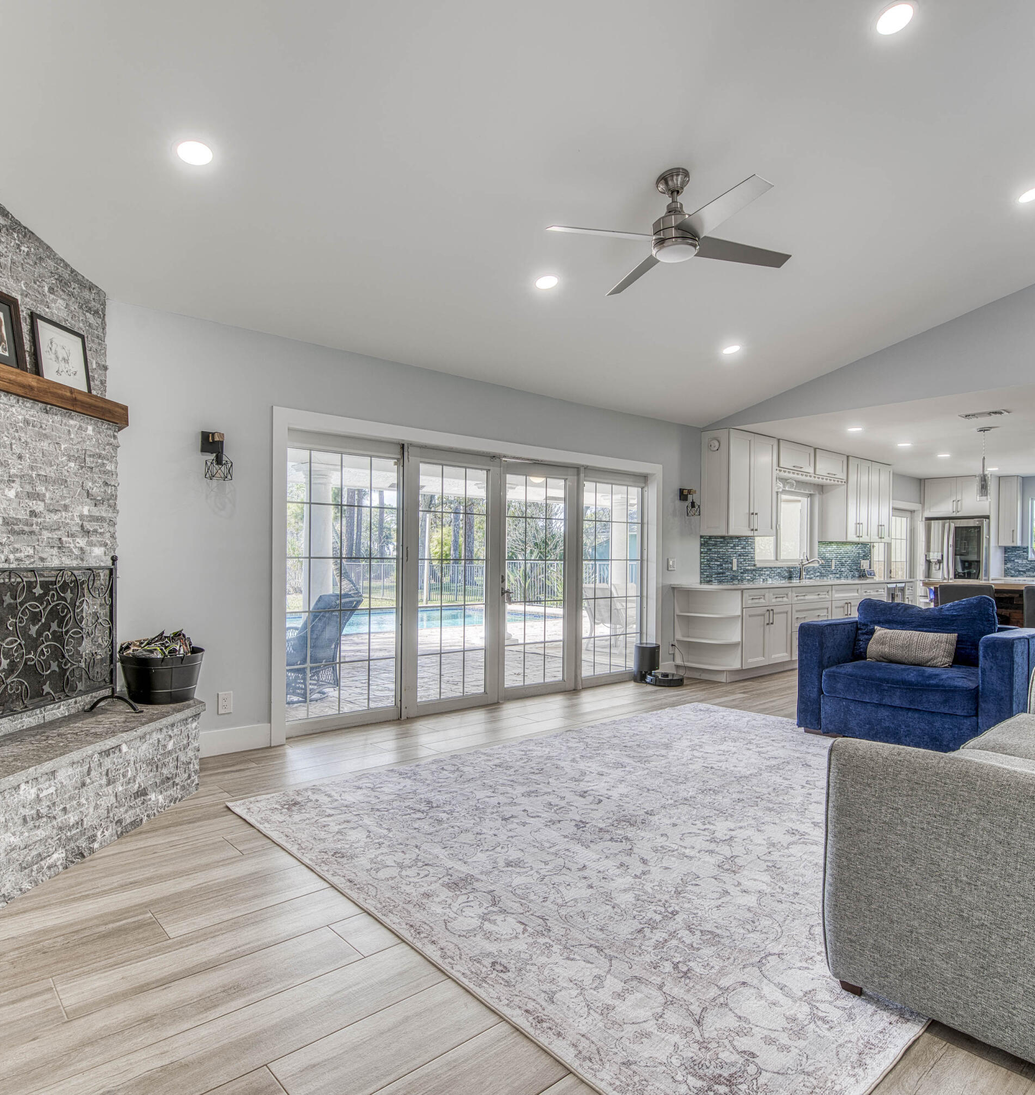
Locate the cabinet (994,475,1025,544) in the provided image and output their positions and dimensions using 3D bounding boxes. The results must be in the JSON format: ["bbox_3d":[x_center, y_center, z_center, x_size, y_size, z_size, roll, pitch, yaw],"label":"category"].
[{"bbox_3d":[7.761,-0.565,10.748,0.326,1.067,0.240,1,-1,-40],"label":"cabinet"}]

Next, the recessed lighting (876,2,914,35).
[{"bbox_3d":[1.450,-2.032,2.627,0.135,0.025,0.135,1,-14,-41],"label":"recessed lighting"}]

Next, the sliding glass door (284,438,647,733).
[{"bbox_3d":[-0.125,0.267,5.491,3.559,1.933,0.110,1,-1,-41],"label":"sliding glass door"}]

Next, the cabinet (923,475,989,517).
[{"bbox_3d":[7.206,-0.791,11.069,0.600,0.605,0.905,1,-1,-41],"label":"cabinet"}]

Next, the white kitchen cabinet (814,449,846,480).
[{"bbox_3d":[3.726,-0.998,8.476,0.847,0.297,0.341,1,-1,-41],"label":"white kitchen cabinet"}]

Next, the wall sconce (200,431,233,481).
[{"bbox_3d":[-1.722,-0.526,3.938,0.155,0.290,0.200,1,-1,-40],"label":"wall sconce"}]

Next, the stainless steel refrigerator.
[{"bbox_3d":[7.110,0.483,10.970,0.883,1.790,0.901,1,-1,-40],"label":"stainless steel refrigerator"}]

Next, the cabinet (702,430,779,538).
[{"bbox_3d":[2.375,-0.653,7.300,0.949,1.073,0.341,1,-1,-41],"label":"cabinet"}]

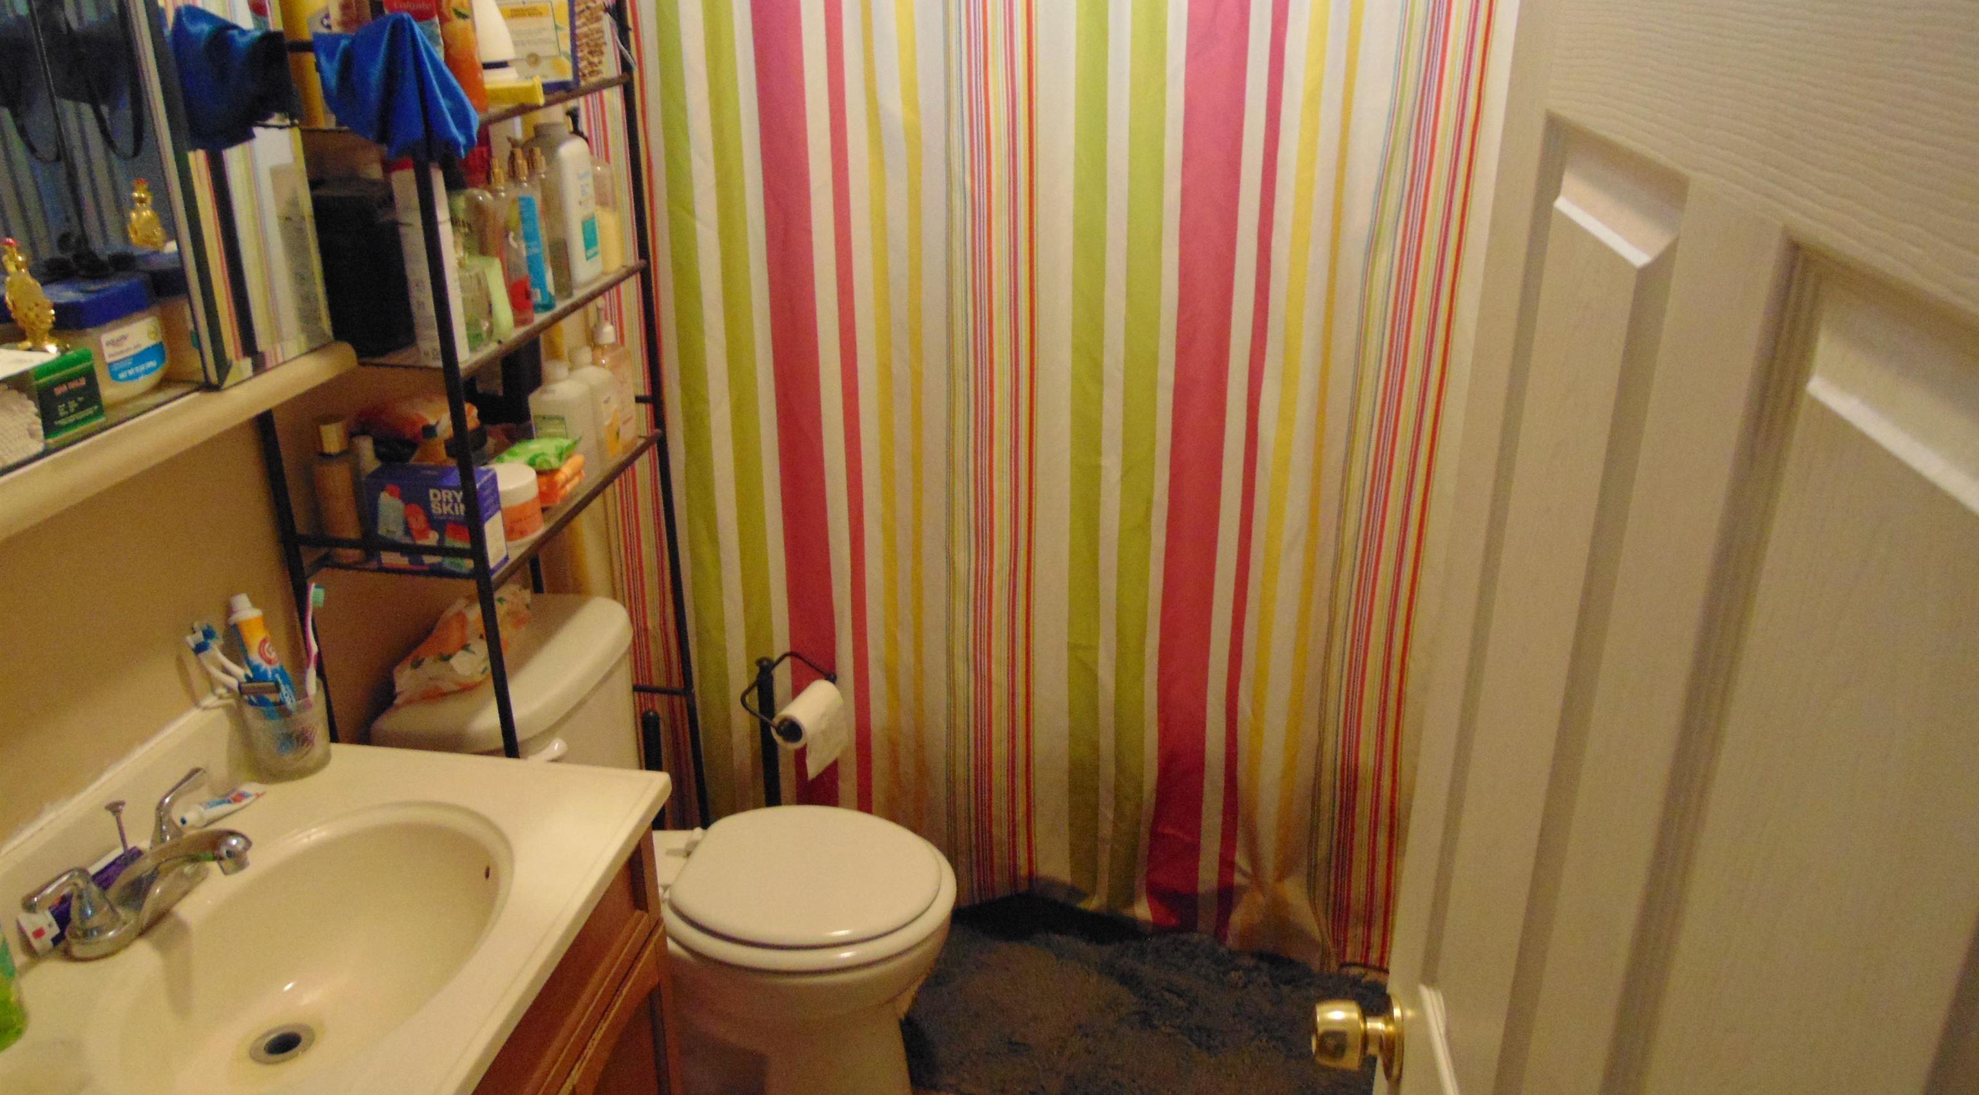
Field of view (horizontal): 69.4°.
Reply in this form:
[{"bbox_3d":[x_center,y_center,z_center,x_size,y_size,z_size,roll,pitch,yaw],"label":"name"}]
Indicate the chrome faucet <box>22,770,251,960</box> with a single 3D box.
[{"bbox_3d":[-0.769,0.307,1.358,0.158,0.103,0.212,3,24,8],"label":"chrome faucet"}]

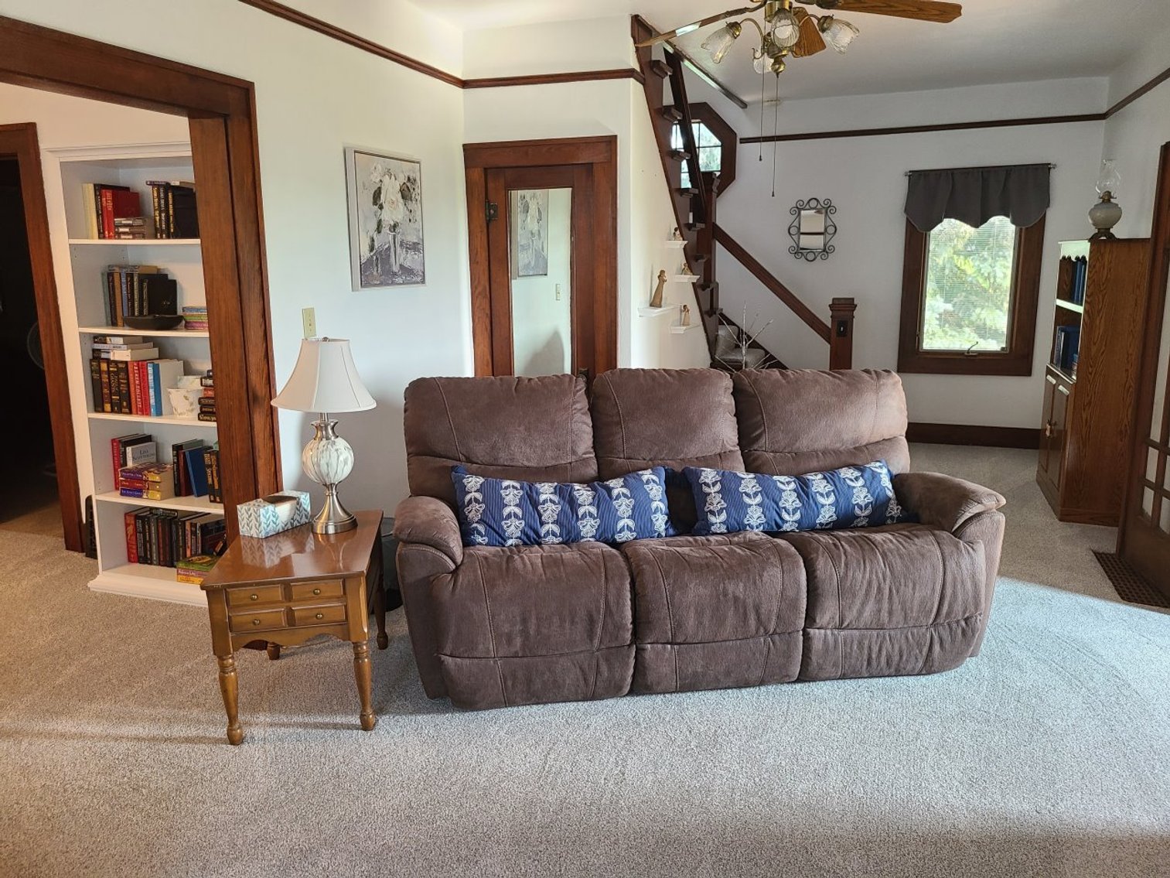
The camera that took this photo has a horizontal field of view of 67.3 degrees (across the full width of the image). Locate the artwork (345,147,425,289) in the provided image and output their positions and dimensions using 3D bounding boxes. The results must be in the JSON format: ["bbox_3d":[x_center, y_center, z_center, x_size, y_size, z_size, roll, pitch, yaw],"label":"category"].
[{"bbox_3d":[-0.956,-1.057,4.291,0.048,0.628,0.603,4,12,19],"label":"artwork"}]

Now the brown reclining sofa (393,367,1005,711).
[{"bbox_3d":[0.420,0.297,3.490,2.251,1.035,1.005,-2,12,-8],"label":"brown reclining sofa"}]

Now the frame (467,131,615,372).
[{"bbox_3d":[-0.252,-0.613,5.150,0.929,2.170,0.101,4,12,19],"label":"frame"}]

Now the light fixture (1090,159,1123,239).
[{"bbox_3d":[3.044,-1.389,5.117,0.176,0.462,0.176,4,12,19],"label":"light fixture"}]

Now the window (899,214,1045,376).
[{"bbox_3d":[3.023,-1.250,6.897,0.980,1.487,0.101,4,12,19],"label":"window"}]

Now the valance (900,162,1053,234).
[{"bbox_3d":[2.997,-1.836,6.741,1.025,0.477,0.090,4,12,19],"label":"valance"}]

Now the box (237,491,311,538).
[{"bbox_3d":[-1.148,0.279,3.261,0.106,0.106,0.229,6,13,30],"label":"box"}]

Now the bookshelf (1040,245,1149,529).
[{"bbox_3d":[3.086,-0.386,5.331,0.357,1.592,0.965,4,12,19],"label":"bookshelf"}]

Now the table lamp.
[{"bbox_3d":[-0.936,-0.014,3.220,0.372,0.693,0.372,-2,12,-8],"label":"table lamp"}]

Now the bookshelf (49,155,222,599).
[{"bbox_3d":[-1.850,-0.269,3.974,0.914,1.999,0.342,4,12,19],"label":"bookshelf"}]

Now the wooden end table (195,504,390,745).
[{"bbox_3d":[-0.982,0.633,3.138,0.492,0.542,0.718,-2,12,-9],"label":"wooden end table"}]

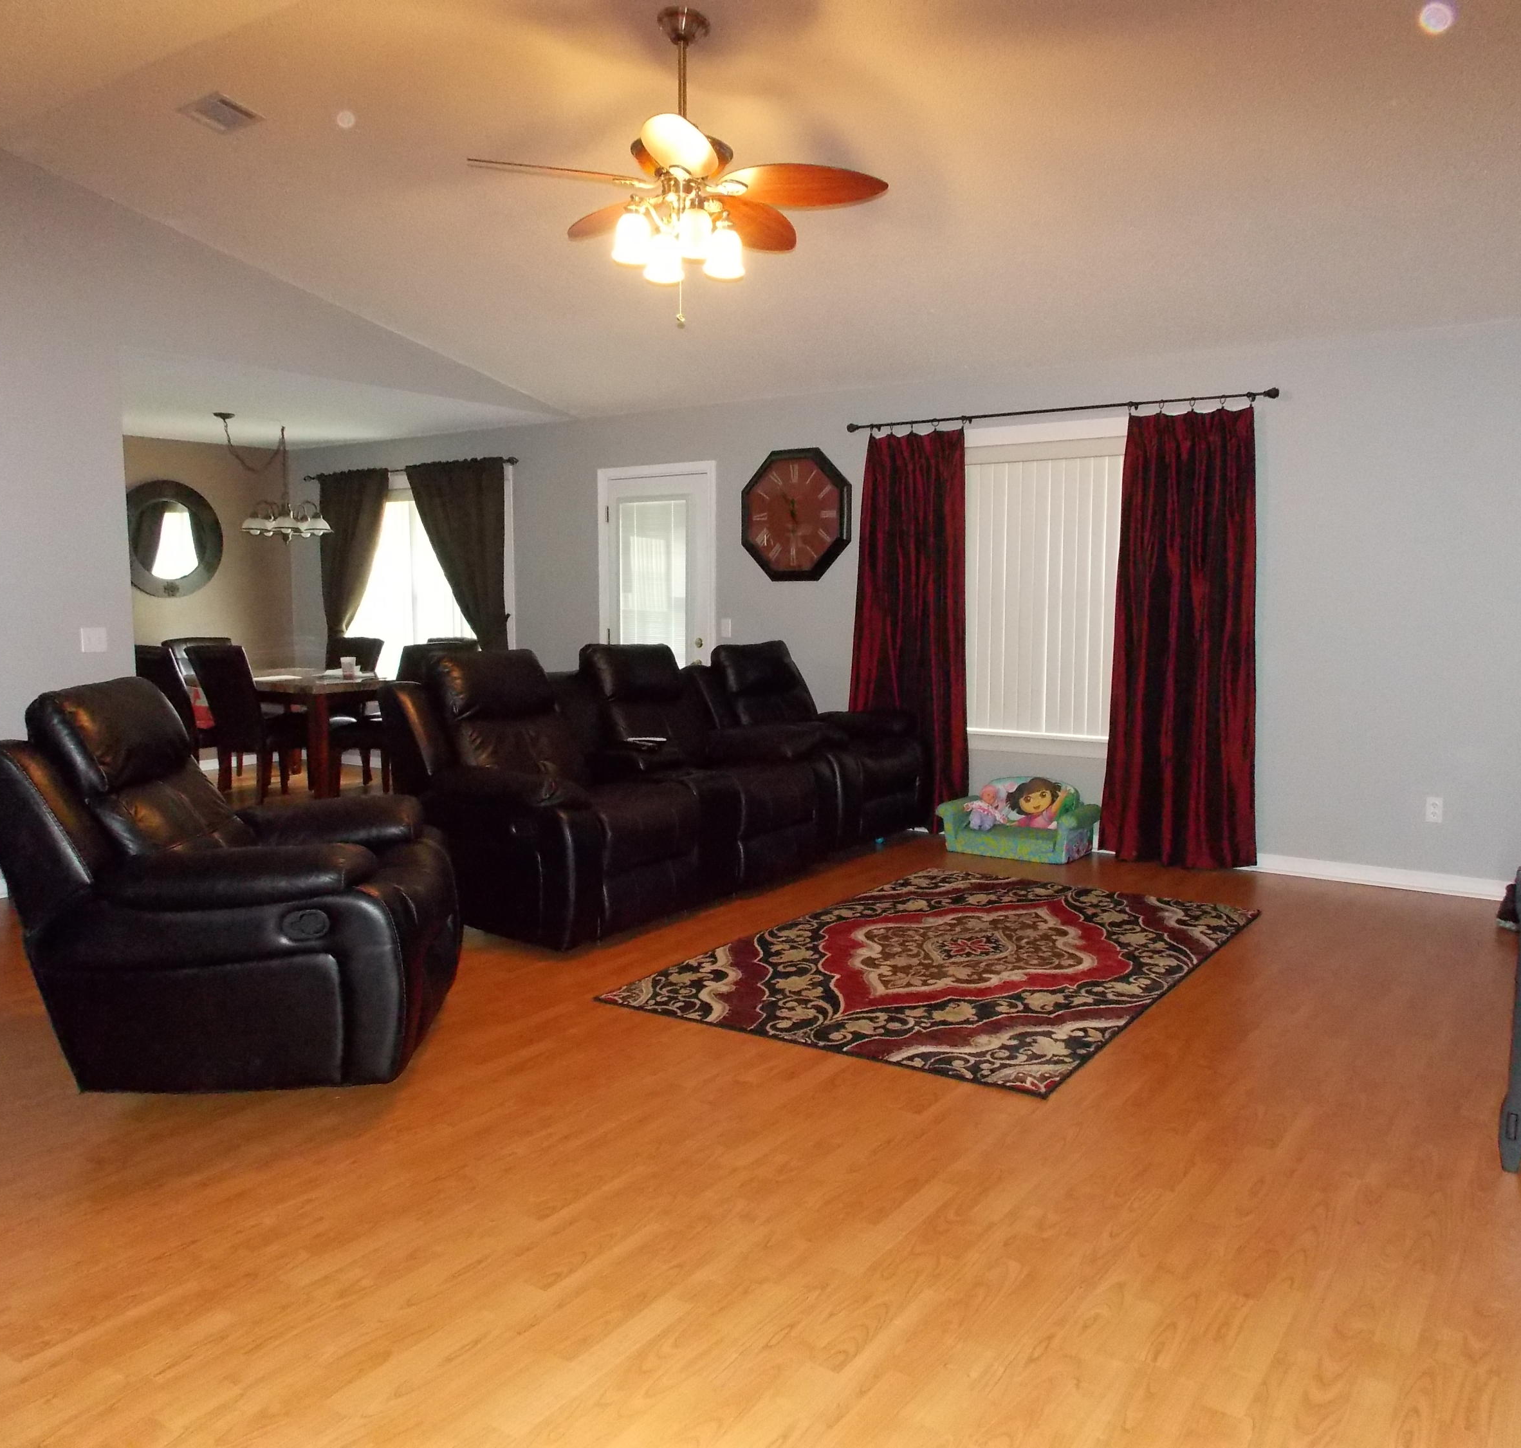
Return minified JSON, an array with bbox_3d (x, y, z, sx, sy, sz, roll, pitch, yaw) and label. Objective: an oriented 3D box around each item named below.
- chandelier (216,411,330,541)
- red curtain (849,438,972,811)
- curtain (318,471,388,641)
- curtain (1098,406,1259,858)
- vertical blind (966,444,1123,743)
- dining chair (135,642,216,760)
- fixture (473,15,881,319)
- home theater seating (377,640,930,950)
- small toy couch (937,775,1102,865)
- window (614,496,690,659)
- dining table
[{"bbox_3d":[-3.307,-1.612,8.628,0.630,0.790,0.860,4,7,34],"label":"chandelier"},{"bbox_3d":[0.789,-0.497,7.036,0.790,2.130,0.130,5,8,36],"label":"red curtain"},{"bbox_3d":[-3.051,-0.785,9.643,0.760,2.160,0.130,4,7,34],"label":"curtain"},{"bbox_3d":[2.019,-0.387,6.184,0.660,2.170,0.140,4,7,34],"label":"curtain"},{"bbox_3d":[1.448,-0.696,6.631,0.970,1.480,0.080,4,7,34],"label":"vertical blind"},{"bbox_3d":[-3.921,-0.056,8.879,0.480,1.000,0.620,4,7,31],"label":"dining chair"},{"bbox_3d":[-0.243,-1.749,4.010,1.300,0.870,1.300,4,7,34],"label":"fixture"},{"bbox_3d":[-0.342,0.175,6.086,1.160,1.060,2.730,4,7,34],"label":"home theater seating"},{"bbox_3d":[1.312,0.469,6.515,0.710,0.370,0.390,3,7,29],"label":"small toy couch"},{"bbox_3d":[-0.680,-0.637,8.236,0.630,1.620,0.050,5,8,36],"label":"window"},{"bbox_3d":[-3.232,0.042,9.066,1.500,0.765,0.920,5,8,36],"label":"dining table"}]

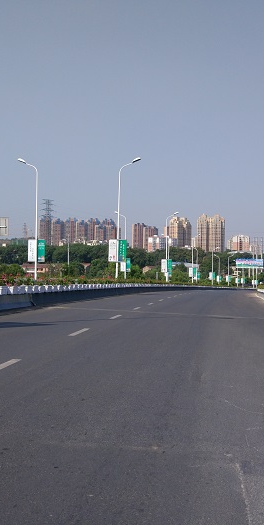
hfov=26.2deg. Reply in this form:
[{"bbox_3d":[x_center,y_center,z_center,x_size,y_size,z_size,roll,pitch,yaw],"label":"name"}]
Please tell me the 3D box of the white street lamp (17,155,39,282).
[{"bbox_3d":[-9.166,-3.657,49.900,1.900,11.020,0.350,1,-1,9],"label":"white street lamp"}]

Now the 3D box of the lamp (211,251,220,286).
[{"bbox_3d":[23.894,1.439,163.000,2.700,11.300,0.450,0,-1,16],"label":"lamp"}]

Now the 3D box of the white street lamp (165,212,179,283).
[{"bbox_3d":[6.160,-2.078,85.901,1.950,11.140,0.350,0,-1,11],"label":"white street lamp"}]

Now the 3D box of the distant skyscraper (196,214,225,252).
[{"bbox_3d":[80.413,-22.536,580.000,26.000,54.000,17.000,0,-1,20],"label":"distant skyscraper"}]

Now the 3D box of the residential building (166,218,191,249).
[{"bbox_3d":[93.946,-45.240,1090.000,23.000,80.000,38.000,0,-1,42],"label":"residential building"}]

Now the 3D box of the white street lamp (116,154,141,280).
[{"bbox_3d":[-0.269,-3.710,49.900,2.150,11.030,0.350,1,-1,9],"label":"white street lamp"}]

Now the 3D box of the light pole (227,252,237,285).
[{"bbox_3d":[34.935,2.755,200.000,2.700,11.400,0.450,0,-1,18],"label":"light pole"}]

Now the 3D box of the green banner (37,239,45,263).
[{"bbox_3d":[-7.941,-1.004,49.850,0.700,1.950,0.060,1,-1,9],"label":"green banner"}]

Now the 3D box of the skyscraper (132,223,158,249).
[{"bbox_3d":[31.213,-55.819,1290.000,56.000,70.000,24.000,0,-1,-13],"label":"skyscraper"}]

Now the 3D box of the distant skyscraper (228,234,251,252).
[{"bbox_3d":[153.303,-25.433,800.000,32.000,25.000,16.000,0,-1,14],"label":"distant skyscraper"}]

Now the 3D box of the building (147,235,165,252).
[{"bbox_3d":[30.537,-22.254,700.000,16.000,23.000,16.000,0,-1,30],"label":"building"}]

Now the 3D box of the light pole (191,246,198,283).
[{"bbox_3d":[17.663,0.953,158.744,1.950,10.990,0.350,0,-1,16],"label":"light pole"}]

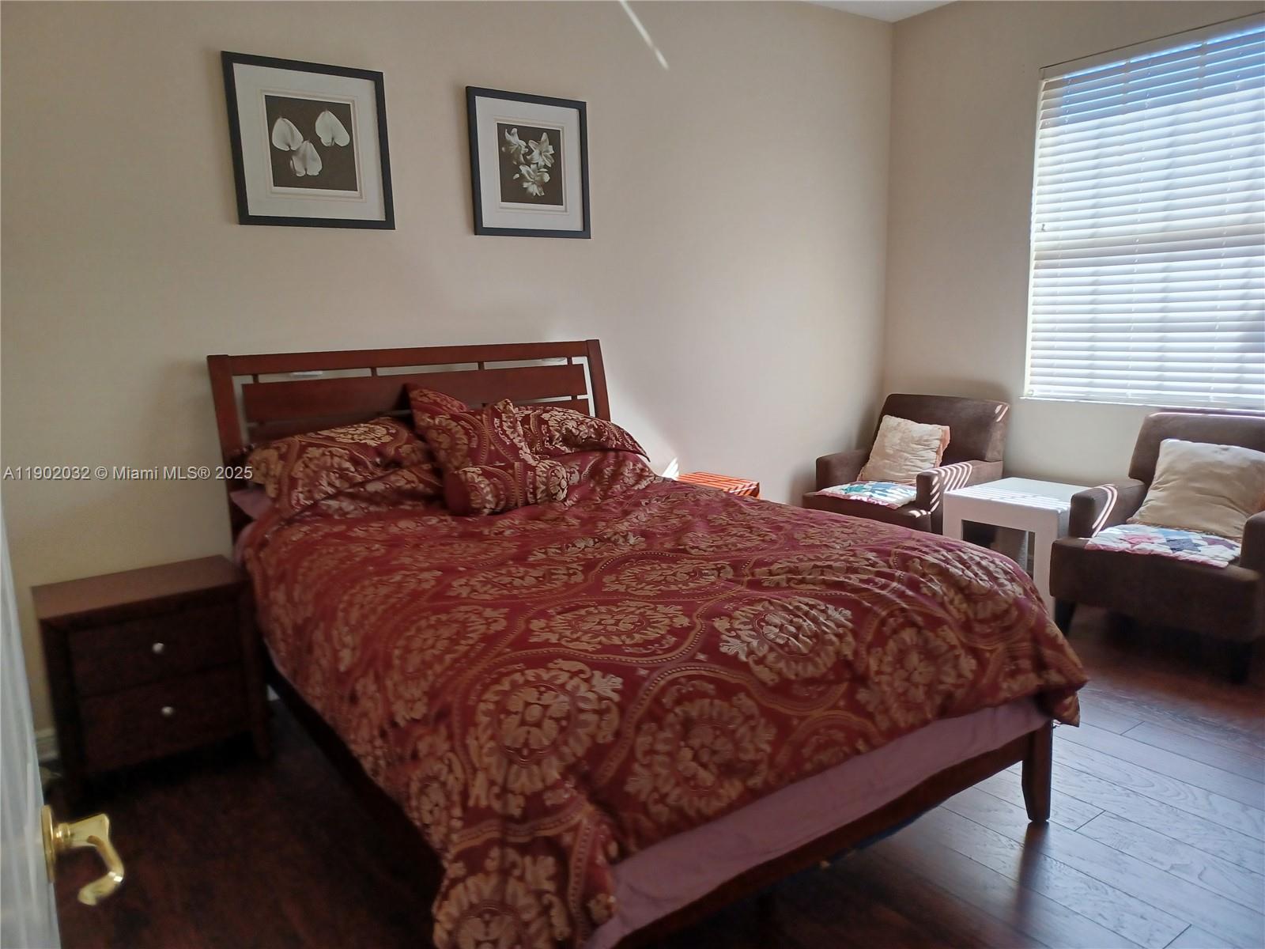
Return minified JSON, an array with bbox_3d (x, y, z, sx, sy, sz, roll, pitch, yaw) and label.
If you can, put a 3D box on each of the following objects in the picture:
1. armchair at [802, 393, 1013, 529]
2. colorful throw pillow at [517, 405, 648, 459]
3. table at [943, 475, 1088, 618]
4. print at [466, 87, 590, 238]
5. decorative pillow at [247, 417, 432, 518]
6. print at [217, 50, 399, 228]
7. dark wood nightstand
[{"bbox_3d":[1.415,0.091,4.781,0.660,0.925,0.800,-8,12,-35],"label":"armchair"},{"bbox_3d":[-0.296,-0.167,3.671,0.640,0.190,0.400,-8,27,-35],"label":"colorful throw pillow"},{"bbox_3d":[1.862,0.358,4.268,0.561,0.551,0.568,-8,12,-35],"label":"table"},{"bbox_3d":[-0.418,-1.266,3.765,0.551,0.559,0.025,-8,12,-35],"label":"print"},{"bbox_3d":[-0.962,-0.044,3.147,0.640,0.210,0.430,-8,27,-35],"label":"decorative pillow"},{"bbox_3d":[-1.140,-1.168,3.258,0.555,0.558,0.025,-8,12,-35],"label":"print"},{"bbox_3d":[-1.554,0.646,2.961,0.568,0.604,0.416,-8,12,-35],"label":"dark wood nightstand"}]

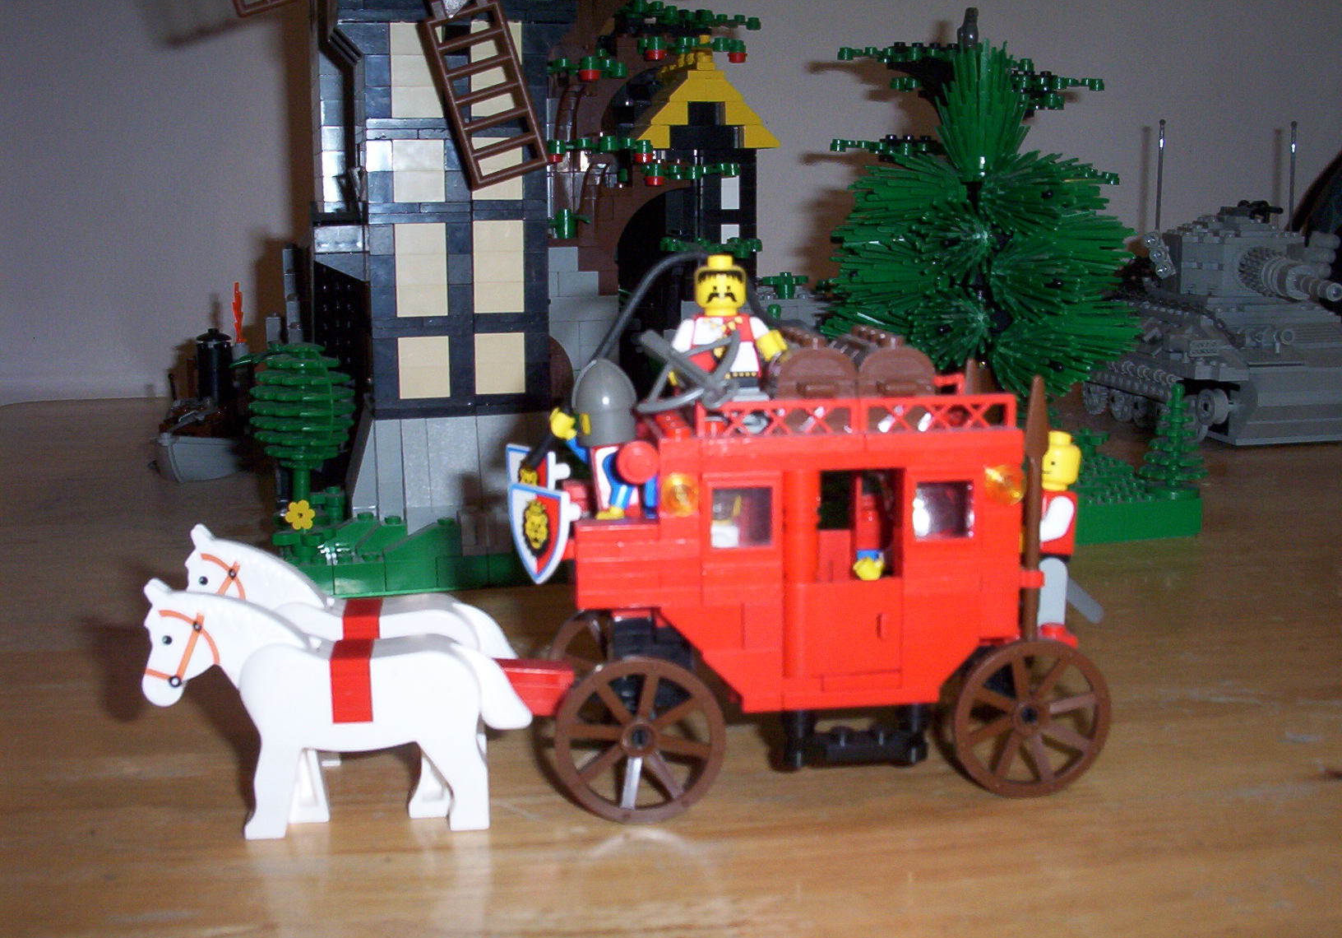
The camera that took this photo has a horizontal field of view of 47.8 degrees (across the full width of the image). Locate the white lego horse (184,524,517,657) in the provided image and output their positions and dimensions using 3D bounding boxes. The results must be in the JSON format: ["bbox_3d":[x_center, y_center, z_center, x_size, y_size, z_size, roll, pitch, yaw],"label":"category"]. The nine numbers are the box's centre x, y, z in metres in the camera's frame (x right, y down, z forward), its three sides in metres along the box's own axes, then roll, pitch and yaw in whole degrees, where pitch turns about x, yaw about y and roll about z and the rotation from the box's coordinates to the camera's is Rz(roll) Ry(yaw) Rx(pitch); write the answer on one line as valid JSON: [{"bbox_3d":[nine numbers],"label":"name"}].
[{"bbox_3d":[-0.066,0.037,0.320,0.074,0.052,0.016,-1,9,-6],"label":"white lego horse"}]

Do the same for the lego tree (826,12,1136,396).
[{"bbox_3d":[0.114,-0.084,0.555,0.114,0.158,0.110,-3,9,-17],"label":"lego tree"}]

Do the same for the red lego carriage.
[{"bbox_3d":[0.024,0.017,0.318,0.117,0.092,0.062,-2,9,-8],"label":"red lego carriage"}]

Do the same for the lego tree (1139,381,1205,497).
[{"bbox_3d":[0.184,-0.011,0.554,0.025,0.042,0.025,-3,9,-17],"label":"lego tree"}]

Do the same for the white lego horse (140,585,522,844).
[{"bbox_3d":[-0.063,0.044,0.289,0.073,0.049,0.016,-1,9,-6],"label":"white lego horse"}]

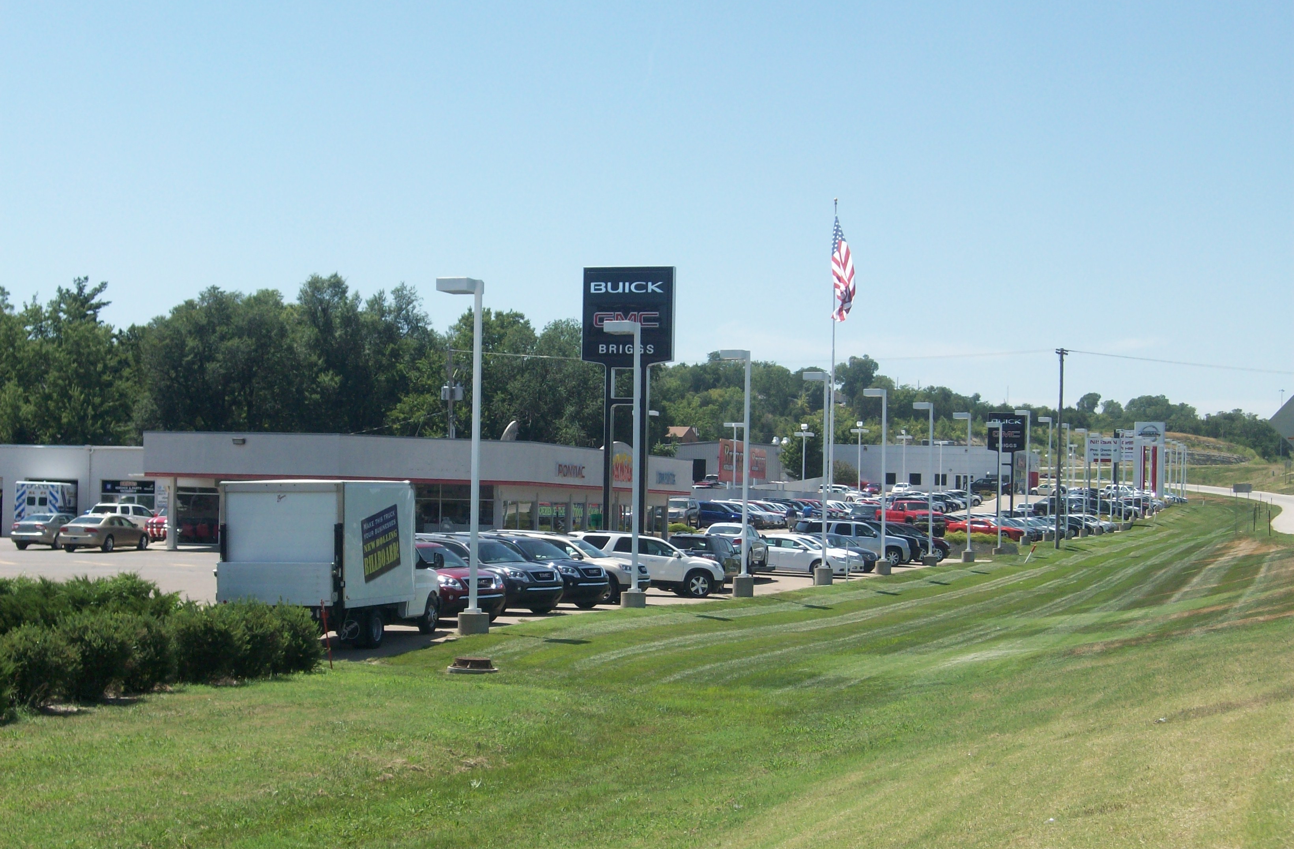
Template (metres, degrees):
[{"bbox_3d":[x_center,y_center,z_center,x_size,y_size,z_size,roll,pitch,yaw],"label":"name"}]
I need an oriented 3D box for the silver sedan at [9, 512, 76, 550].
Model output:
[{"bbox_3d":[-23.429,4.270,98.500,1.860,1.460,5.000,0,-2,18],"label":"silver sedan"}]

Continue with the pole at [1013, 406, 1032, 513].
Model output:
[{"bbox_3d":[22.681,3.144,149.100,1.000,8.100,0.450,0,-2,15],"label":"pole"}]

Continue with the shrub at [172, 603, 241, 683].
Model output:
[{"bbox_3d":[-6.522,3.250,36.546,1.050,1.180,1.050,1,-2,0],"label":"shrub"}]

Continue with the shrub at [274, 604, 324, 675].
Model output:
[{"bbox_3d":[-5.351,3.291,37.800,0.850,1.100,0.900,1,-2,0],"label":"shrub"}]

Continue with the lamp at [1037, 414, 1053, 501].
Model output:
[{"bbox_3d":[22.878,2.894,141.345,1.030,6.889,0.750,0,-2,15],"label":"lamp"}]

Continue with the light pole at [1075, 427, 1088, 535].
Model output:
[{"bbox_3d":[28.460,3.834,162.192,1.130,7.070,0.610,0,-2,15],"label":"light pole"}]

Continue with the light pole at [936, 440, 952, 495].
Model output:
[{"bbox_3d":[35.906,5.355,300.099,1.800,6.750,0.500,1,-2,0],"label":"light pole"}]

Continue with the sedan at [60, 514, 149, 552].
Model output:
[{"bbox_3d":[-21.942,4.405,100.000,1.870,1.480,5.100,0,-2,15],"label":"sedan"}]

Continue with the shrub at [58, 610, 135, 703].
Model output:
[{"bbox_3d":[-7.668,3.235,34.400,1.100,1.250,1.100,1,-2,-12],"label":"shrub"}]

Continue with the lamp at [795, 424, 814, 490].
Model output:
[{"bbox_3d":[13.572,3.317,213.000,1.550,6.700,0.700,0,-2,15],"label":"lamp"}]

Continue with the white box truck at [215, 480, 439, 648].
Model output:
[{"bbox_3d":[-6.320,2.820,50.400,2.420,3.250,6.600,0,-2,13],"label":"white box truck"}]

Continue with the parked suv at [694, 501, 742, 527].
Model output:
[{"bbox_3d":[4.293,6.071,165.000,4.800,1.760,1.900,0,-2,20],"label":"parked suv"}]

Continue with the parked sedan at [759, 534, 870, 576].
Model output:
[{"bbox_3d":[5.241,4.972,93.700,4.950,1.490,1.850,0,-2,14],"label":"parked sedan"}]

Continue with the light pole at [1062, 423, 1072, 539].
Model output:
[{"bbox_3d":[29.276,3.934,173.100,1.000,8.000,0.450,0,-2,15],"label":"light pole"}]

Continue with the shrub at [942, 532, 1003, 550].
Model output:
[{"bbox_3d":[16.650,5.937,126.000,3.200,0.900,1.500,0,-2,15],"label":"shrub"}]

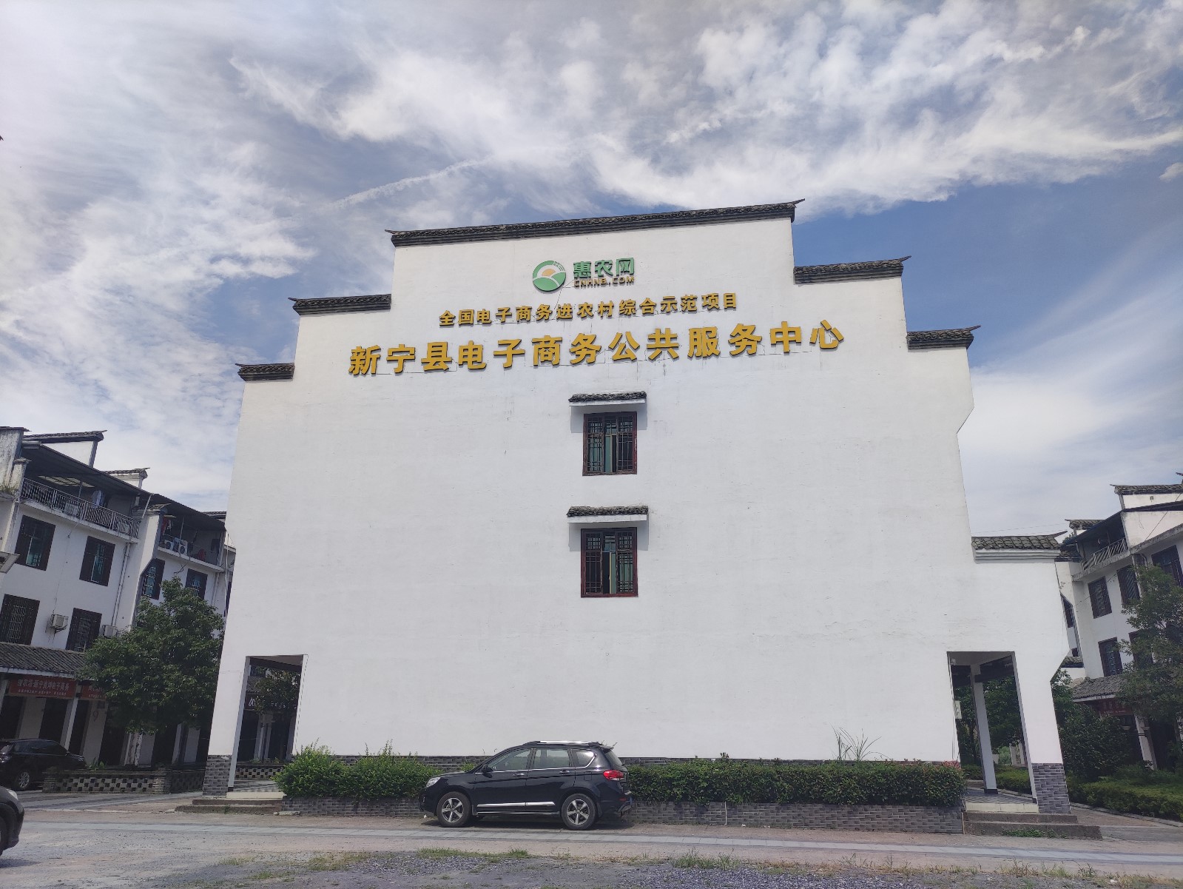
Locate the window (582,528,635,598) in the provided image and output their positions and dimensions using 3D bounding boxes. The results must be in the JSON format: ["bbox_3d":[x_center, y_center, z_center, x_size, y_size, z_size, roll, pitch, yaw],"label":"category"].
[{"bbox_3d":[0.467,3.102,22.359,1.500,1.820,0.140,-2,-18,8],"label":"window"}]

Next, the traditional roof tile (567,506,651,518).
[{"bbox_3d":[0.417,1.712,22.075,2.080,0.380,0.450,-2,-18,8],"label":"traditional roof tile"}]

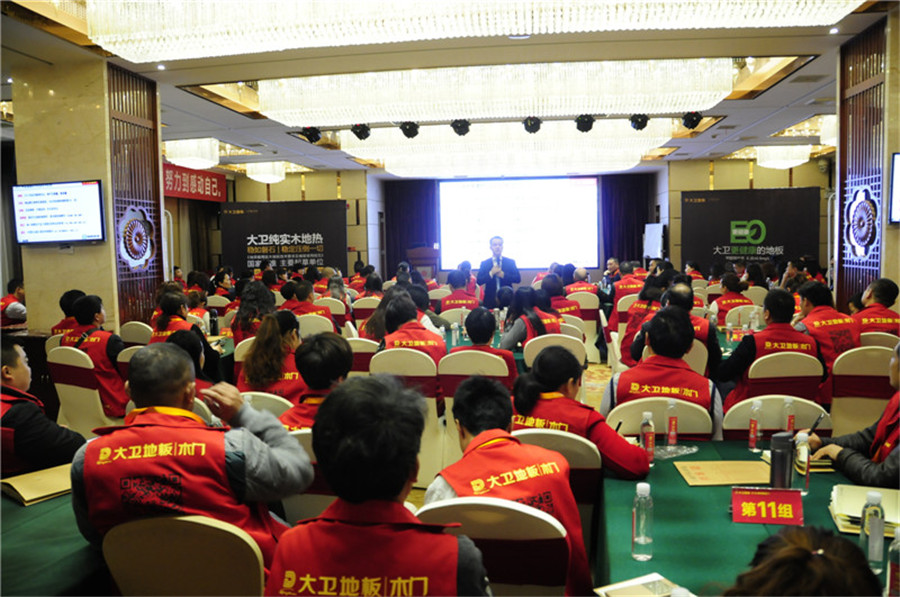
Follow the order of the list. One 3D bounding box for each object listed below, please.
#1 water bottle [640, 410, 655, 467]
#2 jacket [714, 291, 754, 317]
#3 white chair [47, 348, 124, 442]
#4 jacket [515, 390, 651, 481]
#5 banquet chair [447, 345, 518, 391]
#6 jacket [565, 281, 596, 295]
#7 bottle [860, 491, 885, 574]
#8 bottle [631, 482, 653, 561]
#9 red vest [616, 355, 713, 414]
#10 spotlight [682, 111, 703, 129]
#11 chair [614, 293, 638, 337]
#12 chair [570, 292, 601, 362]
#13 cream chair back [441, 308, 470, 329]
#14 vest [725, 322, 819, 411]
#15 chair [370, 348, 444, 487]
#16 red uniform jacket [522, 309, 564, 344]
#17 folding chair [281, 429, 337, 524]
[{"bbox_3d":[0.797,0.564,2.716,0.058,0.222,0.058,0,5,8],"label":"water bottle"},{"bbox_3d":[3.003,0.220,7.120,0.450,0.600,0.280,-1,4,-3],"label":"jacket"},{"bbox_3d":[-2.513,0.794,4.965,0.460,0.950,0.550,2,6,26],"label":"white chair"},{"bbox_3d":[0.422,0.645,2.518,0.560,0.550,0.420,1,4,28],"label":"jacket"},{"bbox_3d":[0.207,0.771,4.405,0.450,0.930,0.540,0,4,12],"label":"banquet chair"},{"bbox_3d":[1.729,0.062,8.920,0.460,0.600,0.280,-1,4,-2],"label":"jacket"},{"bbox_3d":[1.014,0.556,1.611,0.057,0.200,0.057,-1,4,6],"label":"bottle"},{"bbox_3d":[0.561,0.647,1.959,0.060,0.224,0.060,0,5,8],"label":"bottle"},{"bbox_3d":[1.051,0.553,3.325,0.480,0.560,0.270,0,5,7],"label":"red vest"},{"bbox_3d":[3.491,-2.572,9.700,0.280,0.250,0.250,0,5,8],"label":"spotlight"},{"bbox_3d":[2.380,0.392,8.847,0.460,0.940,0.550,0,5,3],"label":"chair"},{"bbox_3d":[1.773,0.368,9.101,0.460,0.950,0.550,0,5,8],"label":"chair"},{"bbox_3d":[0.109,0.559,7.609,0.450,0.930,0.540,-1,4,6],"label":"cream chair back"},{"bbox_3d":[2.086,0.495,4.313,0.500,0.640,0.310,0,5,4],"label":"vest"},{"bbox_3d":[-0.277,0.789,4.918,0.455,0.930,0.560,0,5,9],"label":"chair"},{"bbox_3d":[0.766,0.342,5.524,0.440,0.540,0.280,-3,6,-25],"label":"red uniform jacket"},{"bbox_3d":[-0.451,0.948,2.895,0.460,0.950,0.550,0,5,9],"label":"folding chair"}]

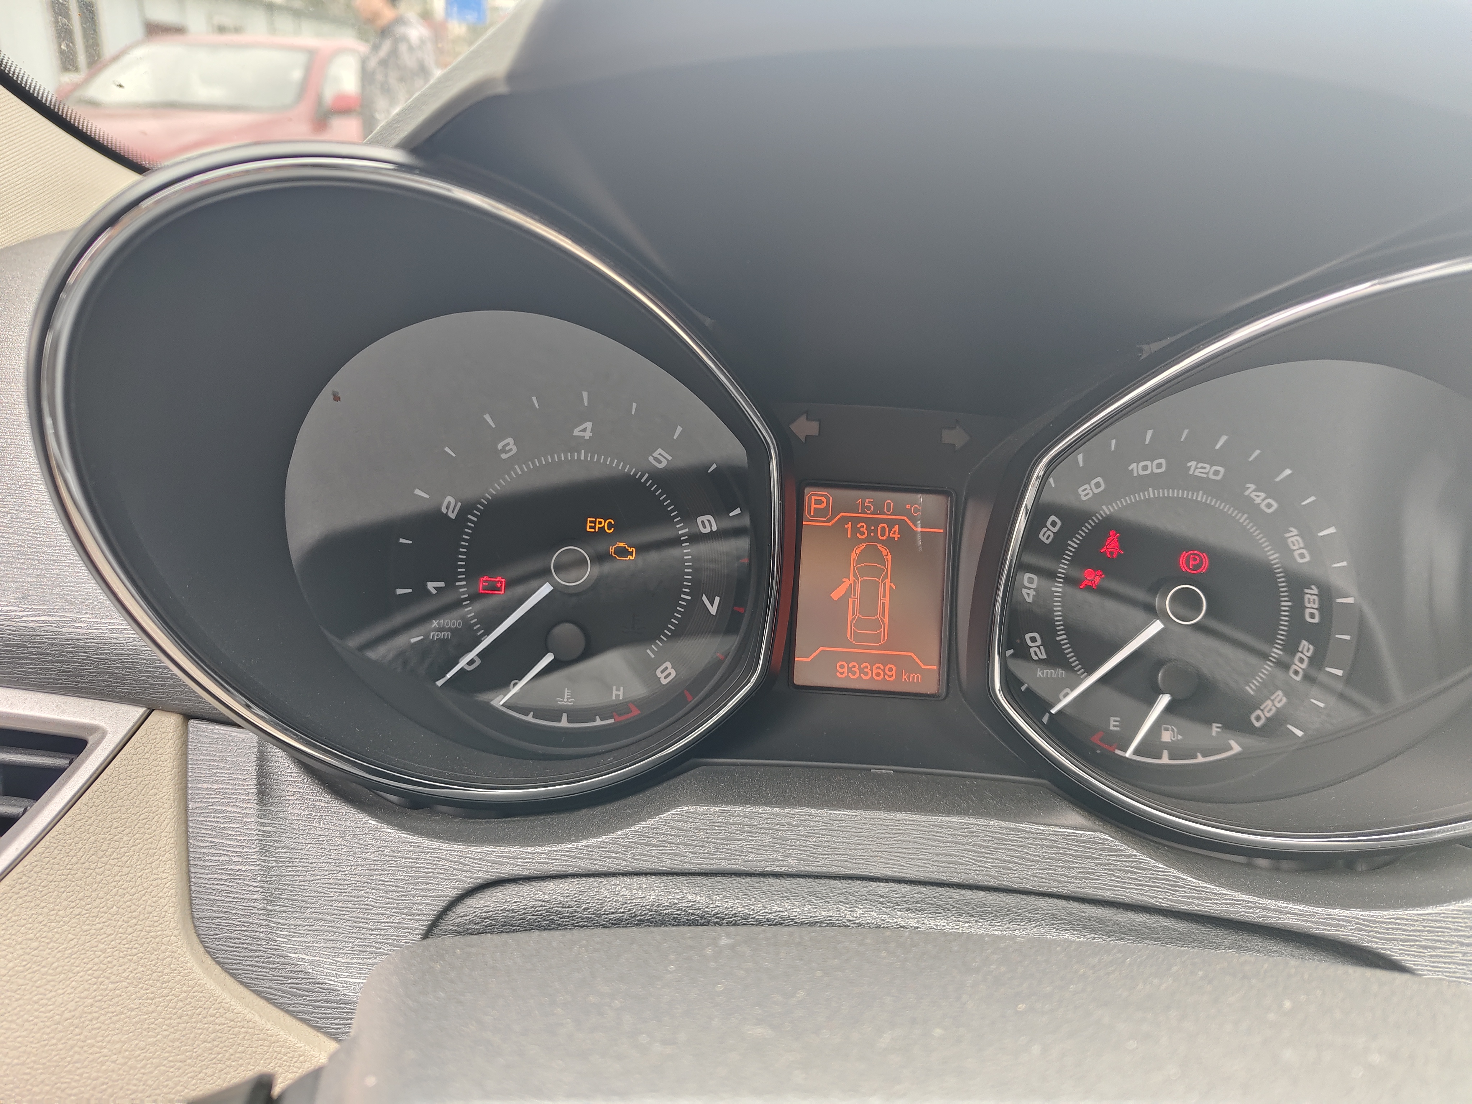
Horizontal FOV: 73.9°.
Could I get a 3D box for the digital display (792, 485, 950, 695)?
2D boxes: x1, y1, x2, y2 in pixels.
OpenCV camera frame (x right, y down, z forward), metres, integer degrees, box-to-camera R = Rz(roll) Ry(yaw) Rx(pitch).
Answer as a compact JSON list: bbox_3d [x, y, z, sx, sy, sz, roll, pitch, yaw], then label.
[{"bbox_3d":[0.042,0.012,0.307,0.046,0.062,0.008,3,-4,1],"label":"digital display"}]

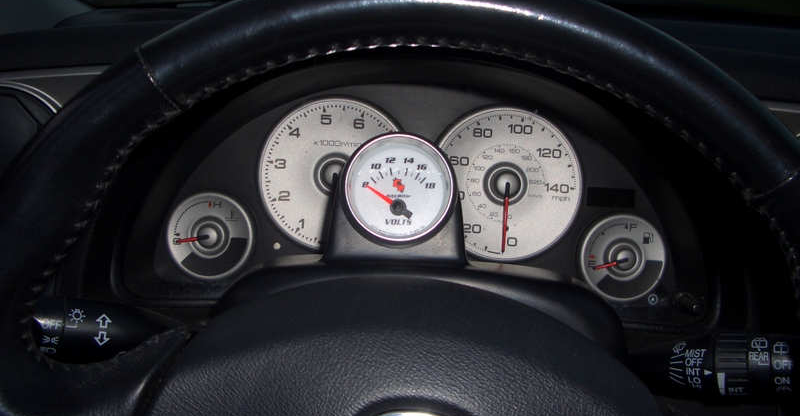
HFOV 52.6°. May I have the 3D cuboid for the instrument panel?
[{"bbox_3d":[0.014,-0.013,0.518,0.370,0.163,0.085,3,0,0],"label":"instrument panel"}]

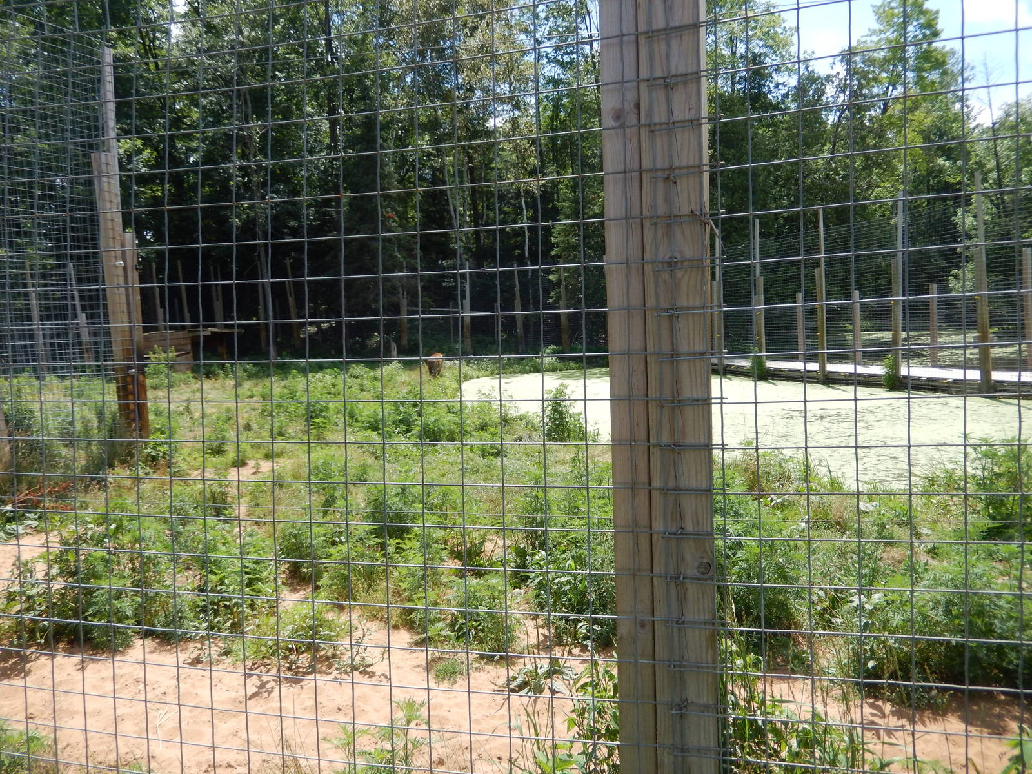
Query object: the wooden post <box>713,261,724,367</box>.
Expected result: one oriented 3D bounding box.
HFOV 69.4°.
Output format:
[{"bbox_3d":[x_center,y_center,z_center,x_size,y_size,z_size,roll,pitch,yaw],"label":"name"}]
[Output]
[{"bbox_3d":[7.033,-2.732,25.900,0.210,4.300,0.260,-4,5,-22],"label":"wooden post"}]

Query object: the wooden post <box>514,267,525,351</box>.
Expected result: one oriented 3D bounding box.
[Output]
[{"bbox_3d":[0.161,-3.894,37.300,0.260,4.400,0.220,-4,5,0],"label":"wooden post"}]

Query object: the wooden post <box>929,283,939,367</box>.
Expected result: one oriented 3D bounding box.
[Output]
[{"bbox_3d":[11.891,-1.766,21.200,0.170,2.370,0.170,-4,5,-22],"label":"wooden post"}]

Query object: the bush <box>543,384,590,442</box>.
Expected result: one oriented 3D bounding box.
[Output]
[{"bbox_3d":[0.804,0.415,11.800,0.740,0.920,0.700,-2,5,0],"label":"bush"}]

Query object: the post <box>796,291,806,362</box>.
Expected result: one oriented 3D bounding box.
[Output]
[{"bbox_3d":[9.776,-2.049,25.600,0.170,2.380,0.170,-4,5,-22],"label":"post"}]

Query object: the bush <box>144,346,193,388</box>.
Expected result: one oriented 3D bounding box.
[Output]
[{"bbox_3d":[-9.107,-0.519,19.600,1.250,1.100,1.100,-2,5,0],"label":"bush"}]

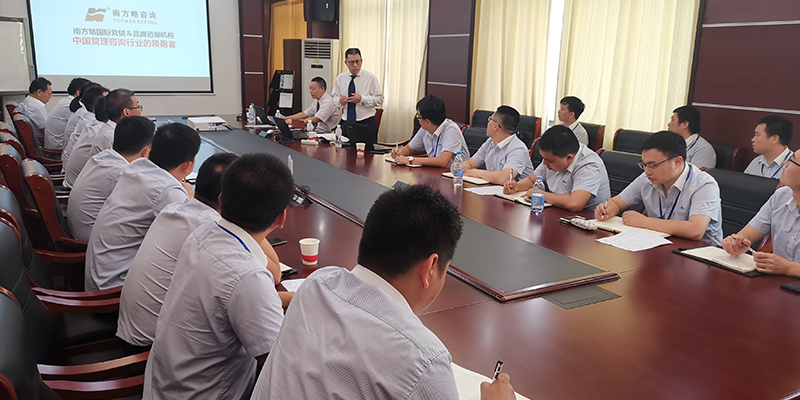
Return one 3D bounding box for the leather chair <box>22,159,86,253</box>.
[{"bbox_3d":[-1.472,0.297,3.151,0.660,1.030,0.630,-6,14,-30],"label":"leather chair"}]

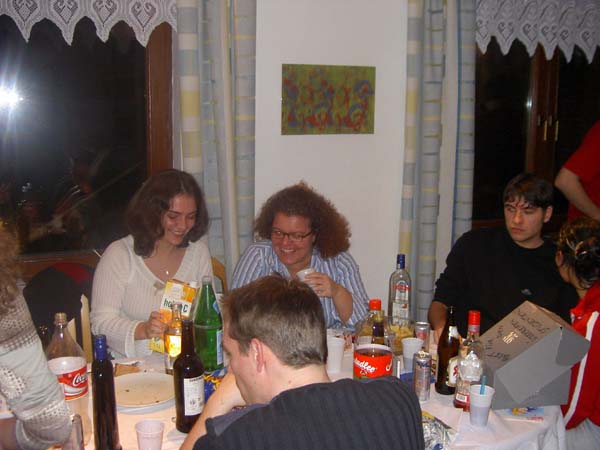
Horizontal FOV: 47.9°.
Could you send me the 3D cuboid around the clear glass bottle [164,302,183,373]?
[{"bbox_3d":[-0.372,0.343,2.052,0.074,0.232,0.074,1,11,0],"label":"clear glass bottle"}]

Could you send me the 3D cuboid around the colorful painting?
[{"bbox_3d":[0.139,-0.580,3.150,0.473,0.315,0.020,-3,12,-21],"label":"colorful painting"}]

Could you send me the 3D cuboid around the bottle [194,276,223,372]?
[{"bbox_3d":[-0.288,0.312,2.140,0.090,0.306,0.090,1,10,0],"label":"bottle"}]

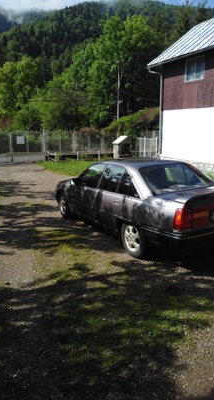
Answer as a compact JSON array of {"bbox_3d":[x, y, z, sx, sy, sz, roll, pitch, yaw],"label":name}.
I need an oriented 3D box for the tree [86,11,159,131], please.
[{"bbox_3d":[1.600,-12.000,29.200,7.200,11.800,7.000,0,13,0],"label":"tree"}]

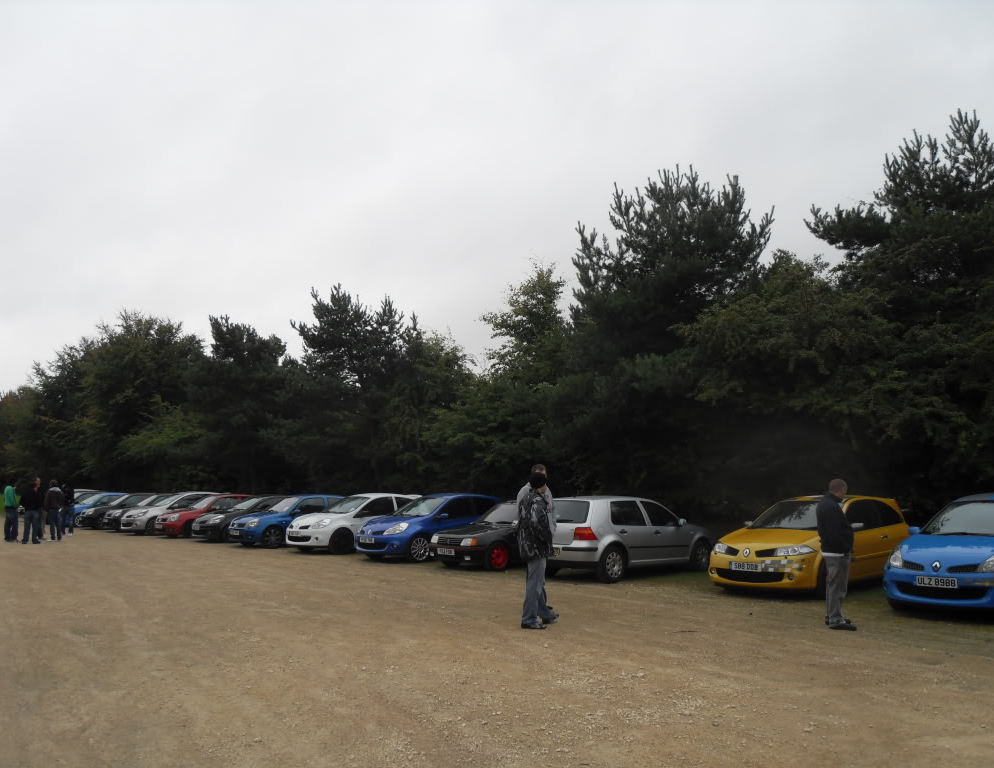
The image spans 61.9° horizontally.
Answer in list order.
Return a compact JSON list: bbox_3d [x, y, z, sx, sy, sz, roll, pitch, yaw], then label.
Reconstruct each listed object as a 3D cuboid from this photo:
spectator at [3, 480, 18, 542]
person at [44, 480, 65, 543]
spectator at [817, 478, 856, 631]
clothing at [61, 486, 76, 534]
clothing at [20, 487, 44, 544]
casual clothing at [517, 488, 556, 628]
[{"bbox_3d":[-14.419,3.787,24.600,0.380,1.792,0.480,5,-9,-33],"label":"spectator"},{"bbox_3d":[-13.517,3.898,25.413,0.560,1.810,0.360,0,-7,0],"label":"person"},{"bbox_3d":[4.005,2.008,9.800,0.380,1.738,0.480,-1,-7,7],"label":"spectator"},{"bbox_3d":[-14.642,4.296,28.409,0.380,1.740,0.480,1,-7,-12],"label":"clothing"},{"bbox_3d":[-13.432,3.816,23.900,0.550,1.583,0.360,1,-7,-5],"label":"clothing"},{"bbox_3d":[0.459,1.990,9.754,0.400,1.660,0.500,3,-8,-22],"label":"casual clothing"}]

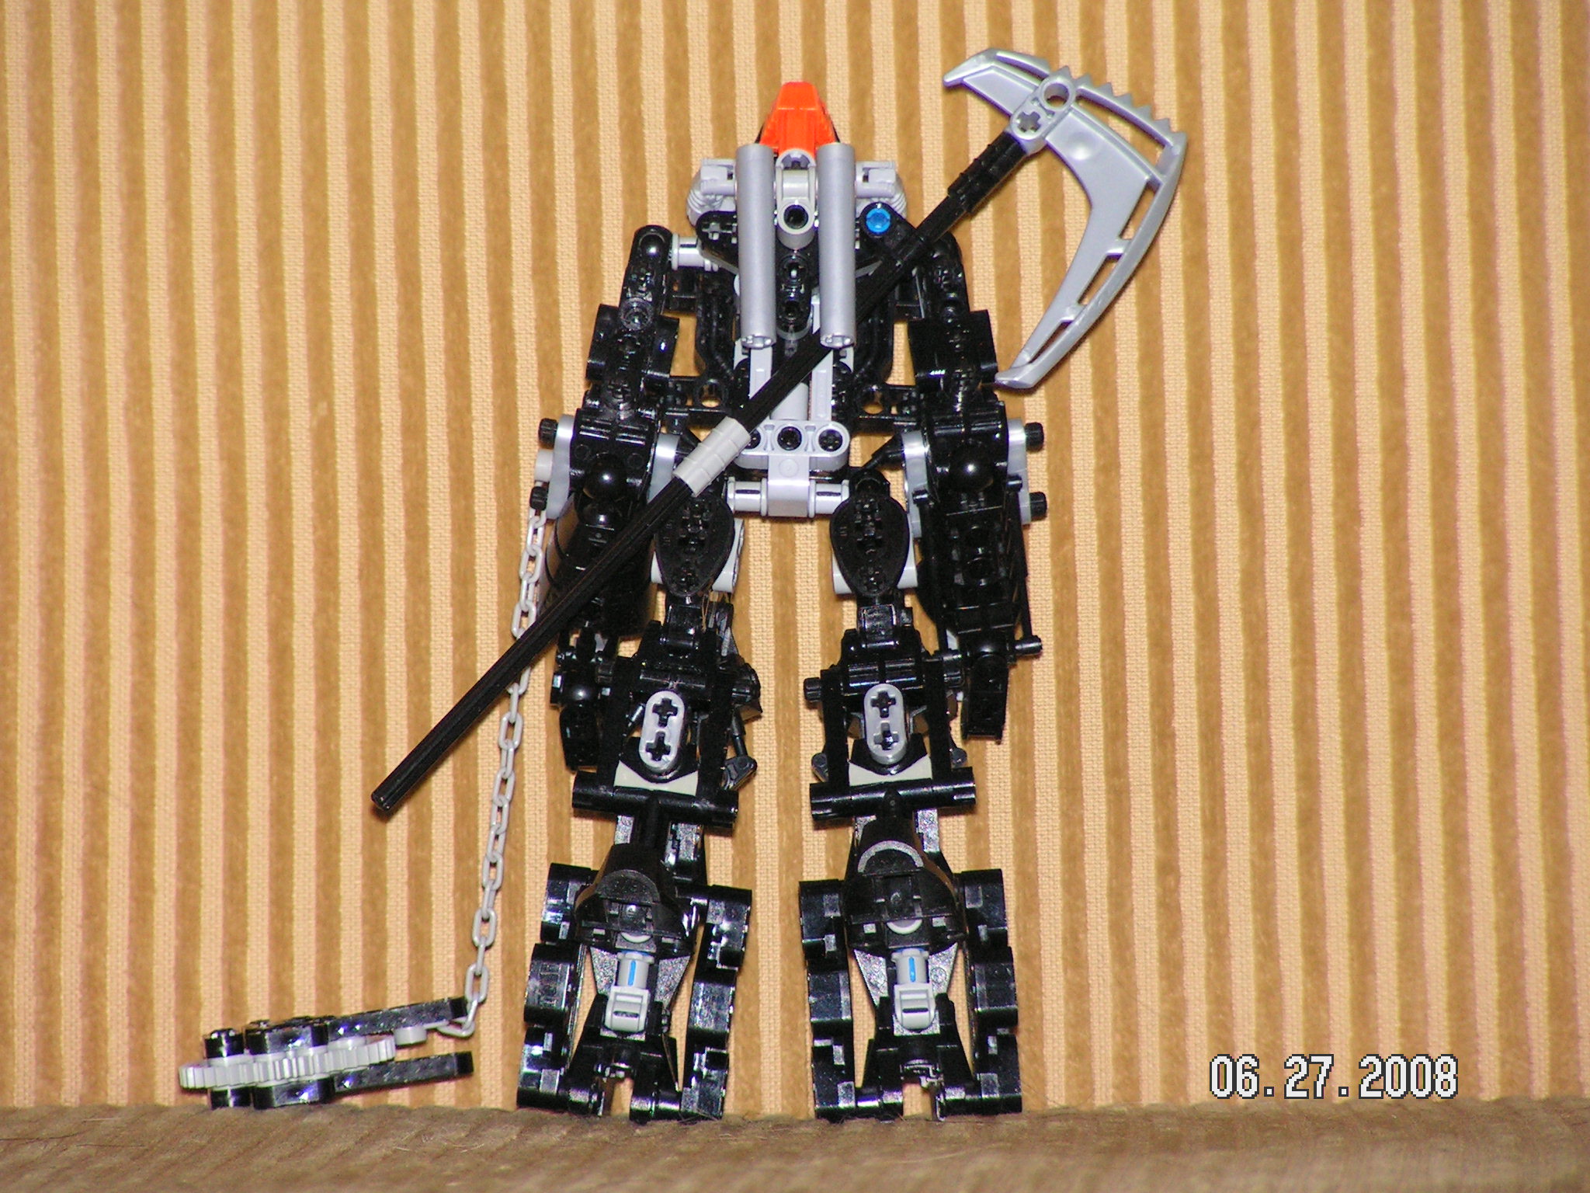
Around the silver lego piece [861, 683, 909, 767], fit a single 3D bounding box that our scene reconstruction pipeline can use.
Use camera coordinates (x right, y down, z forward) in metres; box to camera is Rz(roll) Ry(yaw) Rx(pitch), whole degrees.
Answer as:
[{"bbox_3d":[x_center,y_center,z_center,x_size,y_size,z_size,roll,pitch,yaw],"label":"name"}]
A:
[{"bbox_3d":[0.017,0.025,2.020,0.007,0.015,0.004,-3,-24,-1],"label":"silver lego piece"}]

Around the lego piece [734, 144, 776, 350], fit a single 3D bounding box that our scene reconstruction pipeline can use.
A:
[{"bbox_3d":[-0.007,-0.068,2.040,0.007,0.040,0.007,-1,-23,0],"label":"lego piece"}]

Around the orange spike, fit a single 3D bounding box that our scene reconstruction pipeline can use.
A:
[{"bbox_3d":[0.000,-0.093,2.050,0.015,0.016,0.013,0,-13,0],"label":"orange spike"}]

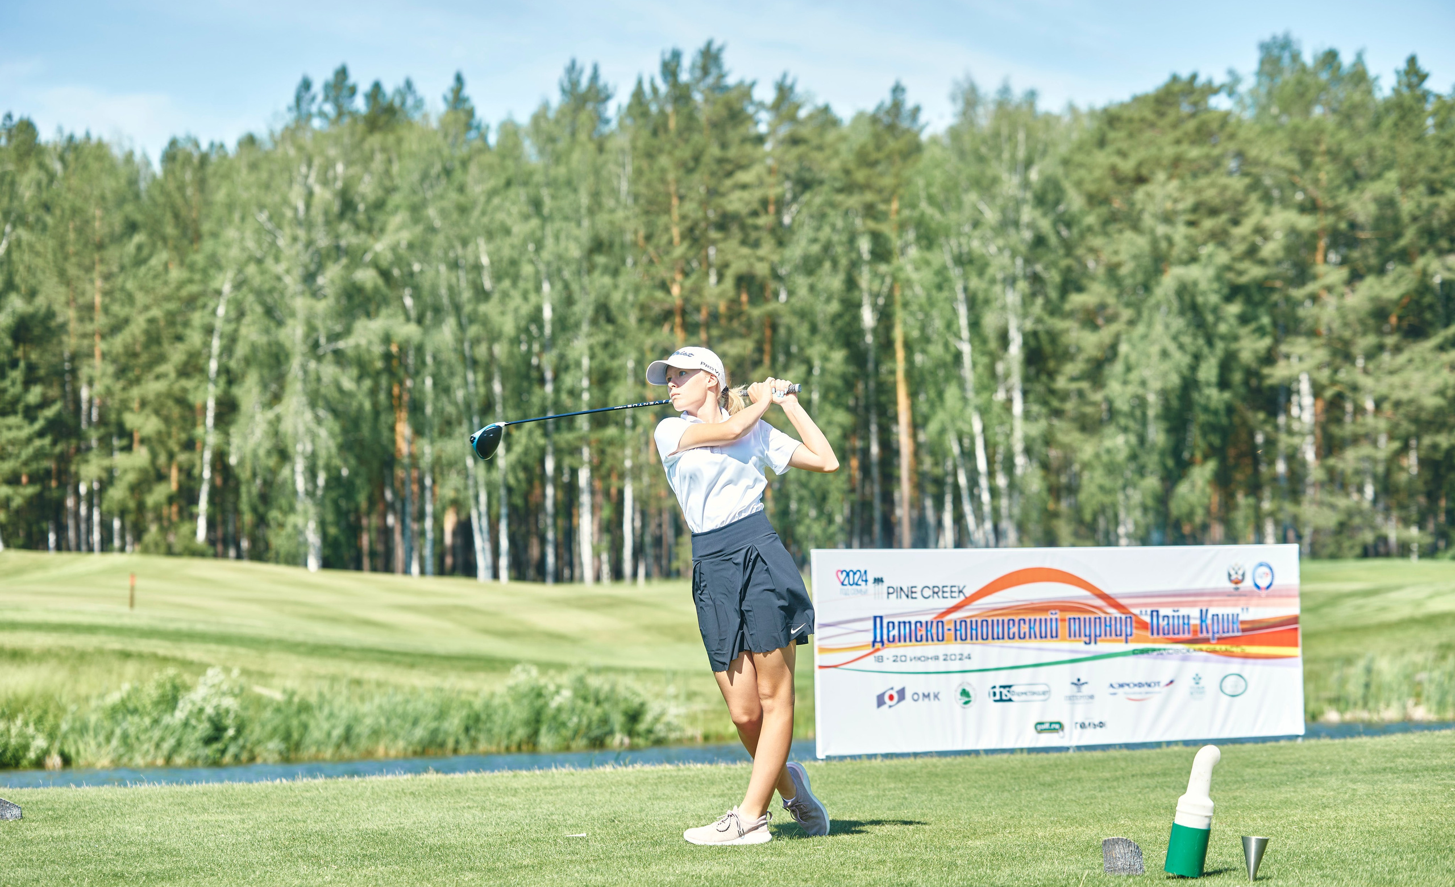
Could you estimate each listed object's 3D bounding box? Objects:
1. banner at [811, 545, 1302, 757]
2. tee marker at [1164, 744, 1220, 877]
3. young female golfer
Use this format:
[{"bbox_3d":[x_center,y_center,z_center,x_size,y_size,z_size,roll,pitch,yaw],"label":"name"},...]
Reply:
[{"bbox_3d":[1.710,1.020,18.270,3.000,1.000,0.050,0,-3,-30],"label":"banner"},{"bbox_3d":[1.280,1.000,9.980,0.106,0.360,0.106,9,-1,-7],"label":"tee marker"},{"bbox_3d":[0.050,0.505,12.050,0.620,1.640,0.500,-2,-2,22],"label":"young female golfer"}]

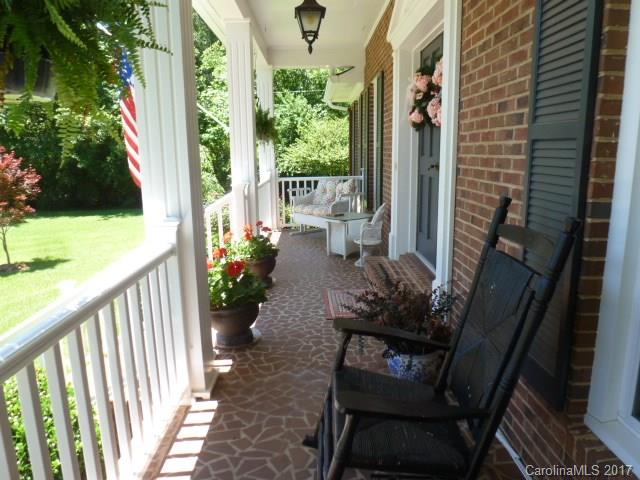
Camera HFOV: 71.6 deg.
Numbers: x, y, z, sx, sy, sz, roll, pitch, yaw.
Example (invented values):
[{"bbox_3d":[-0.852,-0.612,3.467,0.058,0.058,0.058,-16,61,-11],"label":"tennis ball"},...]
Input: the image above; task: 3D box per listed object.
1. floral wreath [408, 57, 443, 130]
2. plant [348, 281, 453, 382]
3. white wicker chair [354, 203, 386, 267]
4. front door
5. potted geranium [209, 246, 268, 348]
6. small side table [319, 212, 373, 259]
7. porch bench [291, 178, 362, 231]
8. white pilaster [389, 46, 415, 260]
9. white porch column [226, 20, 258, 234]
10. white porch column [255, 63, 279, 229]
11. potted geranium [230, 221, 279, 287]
[{"bbox_3d":[1.003,-1.340,4.125,0.180,0.620,0.620,-1,11,-1],"label":"floral wreath"},{"bbox_3d":[0.462,0.558,2.695,0.560,0.610,0.500,-1,11,-1],"label":"plant"},{"bbox_3d":[0.629,-0.089,5.583,0.440,0.760,0.460,3,12,18],"label":"white wicker chair"},{"bbox_3d":[1.077,-0.813,4.312,0.060,2.100,0.910,-1,11,-1],"label":"front door"},{"bbox_3d":[-0.617,0.410,3.314,0.430,0.700,0.430,-1,11,-1],"label":"potted geranium"},{"bbox_3d":[0.364,-0.081,6.211,0.680,0.510,0.580,-11,15,-41],"label":"small side table"},{"bbox_3d":[0.098,-0.528,7.369,0.760,0.950,1.140,-10,14,-37],"label":"porch bench"},{"bbox_3d":[0.878,-0.911,4.908,0.250,2.270,0.250,-1,11,-1],"label":"white pilaster"},{"bbox_3d":[-0.878,-1.035,5.219,0.290,2.815,0.290,-1,11,-1],"label":"white porch column"},{"bbox_3d":[-0.949,-1.584,8.021,0.290,2.815,0.290,-1,11,-1],"label":"white porch column"},{"bbox_3d":[-0.645,0.149,4.683,0.450,0.690,0.450,-1,11,-1],"label":"potted geranium"}]

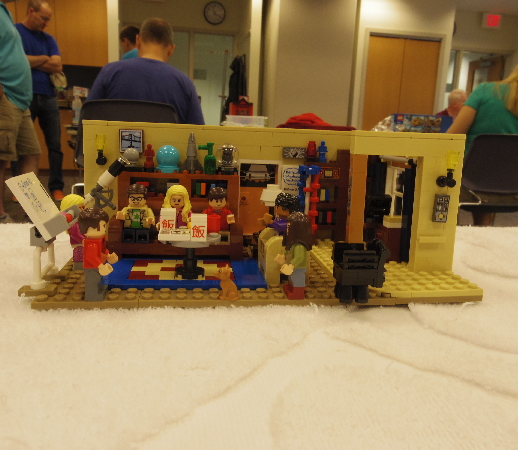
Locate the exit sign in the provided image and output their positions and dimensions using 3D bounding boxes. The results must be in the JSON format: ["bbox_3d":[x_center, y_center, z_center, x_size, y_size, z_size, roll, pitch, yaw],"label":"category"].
[{"bbox_3d":[3.527,-3.098,7.100,0.320,0.210,0.060,-2,12,-20],"label":"exit sign"}]

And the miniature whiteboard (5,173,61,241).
[{"bbox_3d":[-0.107,-0.010,0.230,0.004,0.032,0.032,-29,14,-1],"label":"miniature whiteboard"}]

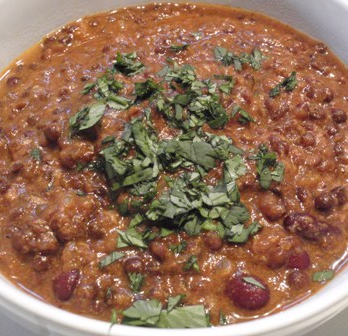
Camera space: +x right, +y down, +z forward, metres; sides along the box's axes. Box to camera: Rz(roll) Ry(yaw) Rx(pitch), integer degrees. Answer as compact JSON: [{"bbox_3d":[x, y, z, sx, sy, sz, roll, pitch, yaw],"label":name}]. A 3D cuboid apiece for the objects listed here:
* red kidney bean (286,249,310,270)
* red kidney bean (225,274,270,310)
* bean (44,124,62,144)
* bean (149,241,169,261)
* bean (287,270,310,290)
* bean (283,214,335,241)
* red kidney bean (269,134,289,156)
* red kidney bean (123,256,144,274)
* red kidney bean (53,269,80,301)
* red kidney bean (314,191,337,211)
[{"bbox_3d":[0.041,0.031,0.172,0.010,0.007,0.008,0,52,2],"label":"red kidney bean"},{"bbox_3d":[0.024,0.040,0.166,0.015,0.009,0.011,19,55,16],"label":"red kidney bean"},{"bbox_3d":[-0.050,-0.014,0.215,0.007,0.007,0.007,-2,52,2],"label":"bean"},{"bbox_3d":[-0.006,0.028,0.179,0.006,0.005,0.008,-36,59,-22],"label":"bean"},{"bbox_3d":[0.041,0.037,0.170,0.008,0.006,0.007,-2,52,2],"label":"bean"},{"bbox_3d":[0.048,0.020,0.183,0.019,0.008,0.008,16,55,15],"label":"bean"},{"bbox_3d":[0.041,-0.009,0.203,0.007,0.006,0.011,-24,55,-15],"label":"red kidney bean"},{"bbox_3d":[-0.013,0.033,0.172,0.008,0.006,0.007,5,53,6],"label":"red kidney bean"},{"bbox_3d":[-0.036,0.039,0.173,0.007,0.006,0.011,19,56,17],"label":"red kidney bean"},{"bbox_3d":[0.055,0.012,0.189,0.008,0.007,0.007,-2,52,2],"label":"red kidney bean"}]

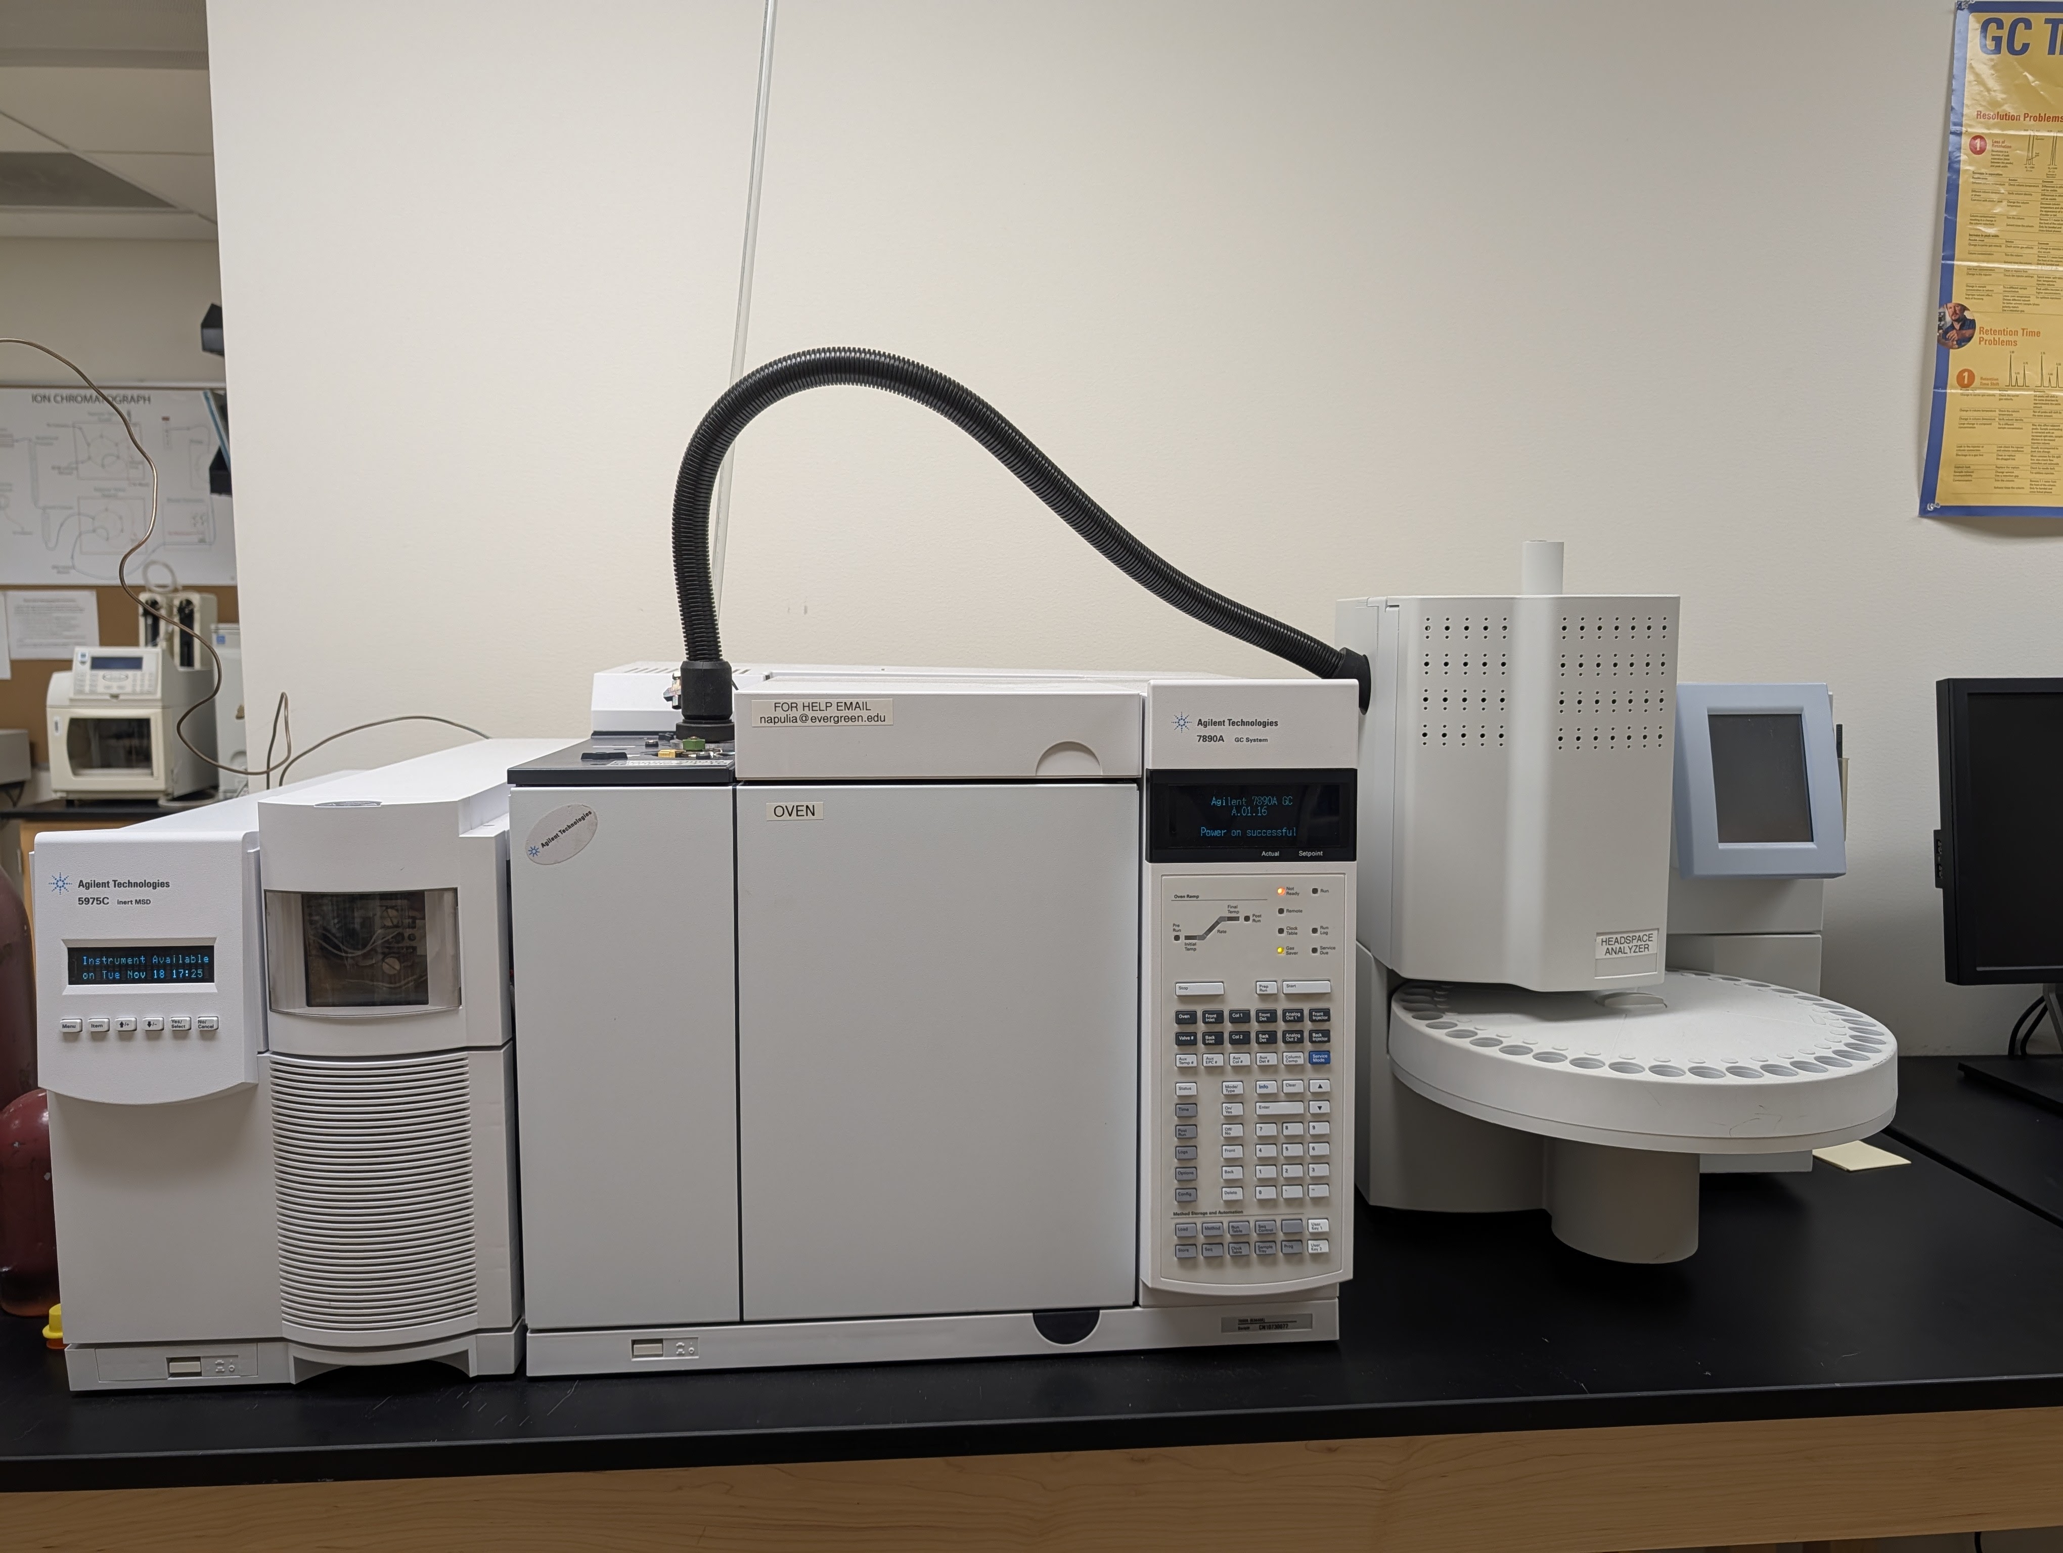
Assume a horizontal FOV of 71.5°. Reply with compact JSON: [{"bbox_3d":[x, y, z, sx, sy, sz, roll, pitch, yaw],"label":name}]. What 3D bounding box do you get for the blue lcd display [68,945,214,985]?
[{"bbox_3d":[-0.577,0.122,0.937,0.091,0.025,0.012,0,5,-6],"label":"blue lcd display"}]

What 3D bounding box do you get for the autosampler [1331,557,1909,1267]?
[{"bbox_3d":[0.513,0.101,1.242,0.455,0.596,0.530,0,5,-4],"label":"autosampler"}]

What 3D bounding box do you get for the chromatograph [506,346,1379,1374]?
[{"bbox_3d":[-0.074,0.097,1.233,0.600,0.600,0.530,0,5,-6],"label":"chromatograph"}]

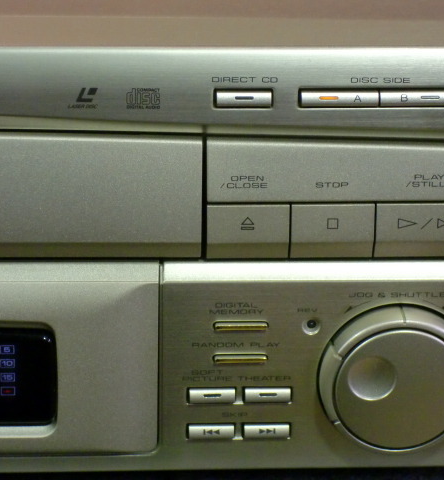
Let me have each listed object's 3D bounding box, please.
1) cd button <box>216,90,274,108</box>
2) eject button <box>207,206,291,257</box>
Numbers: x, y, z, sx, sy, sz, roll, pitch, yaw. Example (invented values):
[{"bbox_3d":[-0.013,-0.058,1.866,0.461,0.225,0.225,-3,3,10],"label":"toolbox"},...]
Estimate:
[{"bbox_3d":[0.006,-0.037,0.540,0.014,0.004,0.003,0,23,-4],"label":"cd button"},{"bbox_3d":[0.007,-0.003,0.557,0.022,0.016,0.006,0,23,-4],"label":"eject button"}]

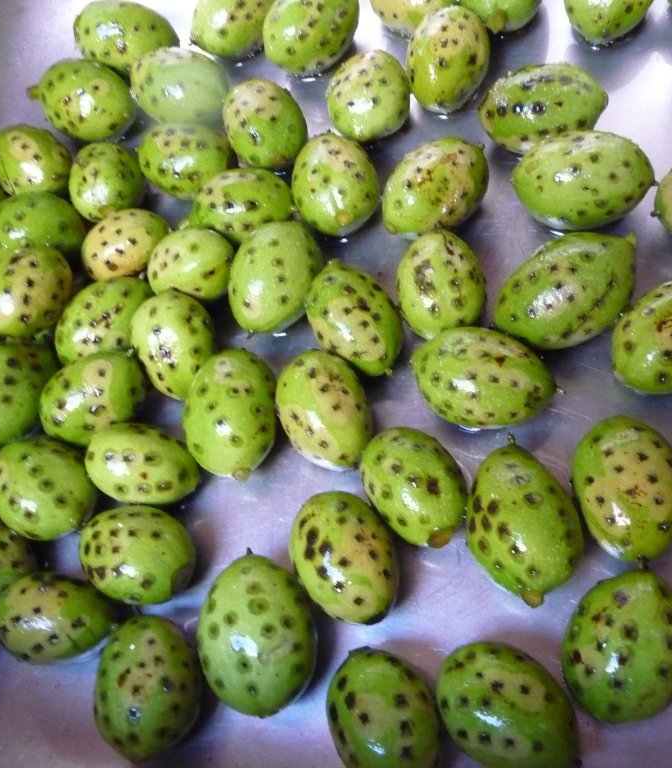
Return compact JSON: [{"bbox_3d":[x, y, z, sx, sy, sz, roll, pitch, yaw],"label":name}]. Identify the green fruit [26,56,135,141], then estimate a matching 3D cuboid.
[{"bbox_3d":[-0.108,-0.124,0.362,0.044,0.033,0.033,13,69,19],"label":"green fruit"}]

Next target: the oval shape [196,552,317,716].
[{"bbox_3d":[-0.024,0.077,0.258,0.036,0.036,0.050,-16,64,3],"label":"oval shape"}]

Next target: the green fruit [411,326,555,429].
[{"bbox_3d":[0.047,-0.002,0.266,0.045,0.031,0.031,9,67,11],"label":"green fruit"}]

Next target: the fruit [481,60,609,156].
[{"bbox_3d":[0.083,-0.110,0.333,0.051,0.032,0.032,1,66,11],"label":"fruit"}]

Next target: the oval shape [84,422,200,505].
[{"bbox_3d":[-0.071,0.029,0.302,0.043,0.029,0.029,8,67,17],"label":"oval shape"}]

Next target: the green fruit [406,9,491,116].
[{"bbox_3d":[0.045,-0.132,0.336,0.033,0.033,0.044,2,69,14],"label":"green fruit"}]

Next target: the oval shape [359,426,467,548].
[{"bbox_3d":[0.026,0.035,0.286,0.032,0.032,0.046,-31,64,-4],"label":"oval shape"}]

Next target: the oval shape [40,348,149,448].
[{"bbox_3d":[-0.087,0.005,0.298,0.041,0.029,0.030,-28,65,-6],"label":"oval shape"}]

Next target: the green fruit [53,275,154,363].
[{"bbox_3d":[-0.094,-0.026,0.333,0.043,0.031,0.031,-40,65,-8],"label":"green fruit"}]

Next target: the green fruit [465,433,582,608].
[{"bbox_3d":[0.055,0.041,0.244,0.031,0.031,0.047,-11,64,3],"label":"green fruit"}]

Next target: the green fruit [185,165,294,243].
[{"bbox_3d":[-0.036,-0.068,0.315,0.040,0.028,0.029,6,66,10],"label":"green fruit"}]

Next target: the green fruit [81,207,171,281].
[{"bbox_3d":[-0.082,-0.054,0.321,0.035,0.025,0.025,-26,61,-2],"label":"green fruit"}]

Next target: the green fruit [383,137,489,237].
[{"bbox_3d":[0.036,-0.072,0.302,0.043,0.030,0.030,-34,66,-9],"label":"green fruit"}]

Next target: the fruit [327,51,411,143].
[{"bbox_3d":[0.014,-0.122,0.351,0.033,0.033,0.040,23,72,19],"label":"fruit"}]

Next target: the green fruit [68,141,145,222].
[{"bbox_3d":[-0.100,-0.088,0.362,0.031,0.031,0.036,-8,65,7],"label":"green fruit"}]

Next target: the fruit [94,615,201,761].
[{"bbox_3d":[-0.055,0.088,0.243,0.029,0.029,0.041,-16,64,0],"label":"fruit"}]

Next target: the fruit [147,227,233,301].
[{"bbox_3d":[-0.055,-0.045,0.314,0.033,0.026,0.027,-15,64,1],"label":"fruit"}]

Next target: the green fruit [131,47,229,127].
[{"bbox_3d":[-0.064,-0.121,0.339,0.040,0.030,0.030,5,66,10],"label":"green fruit"}]

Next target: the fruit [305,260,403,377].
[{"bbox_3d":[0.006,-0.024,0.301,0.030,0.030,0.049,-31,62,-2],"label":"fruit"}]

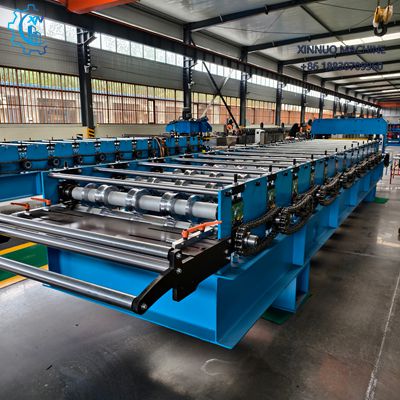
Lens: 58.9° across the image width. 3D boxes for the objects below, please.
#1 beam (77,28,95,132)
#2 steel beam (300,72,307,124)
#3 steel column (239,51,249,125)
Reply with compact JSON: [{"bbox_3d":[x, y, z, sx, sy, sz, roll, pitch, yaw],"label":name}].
[{"bbox_3d":[-4.002,-3.954,12.489,0.340,5.750,0.260,7,14,33],"label":"beam"},{"bbox_3d":[9.610,-8.462,32.724,0.340,6.200,0.260,7,14,33],"label":"steel beam"},{"bbox_3d":[2.653,-6.179,21.612,0.330,5.750,0.250,7,14,32],"label":"steel column"}]

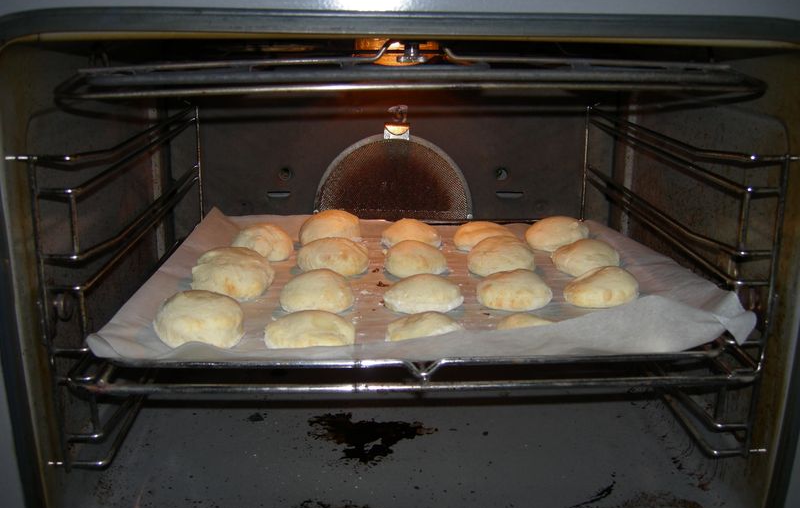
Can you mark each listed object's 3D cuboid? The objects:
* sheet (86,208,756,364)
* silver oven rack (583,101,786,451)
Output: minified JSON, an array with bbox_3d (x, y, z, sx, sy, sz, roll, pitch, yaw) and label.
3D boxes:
[{"bbox_3d":[0.007,0.003,0.701,0.424,0.032,0.375,0,16,-2],"label":"sheet"},{"bbox_3d":[0.229,-0.013,0.753,0.034,0.220,0.395,0,16,-2],"label":"silver oven rack"}]

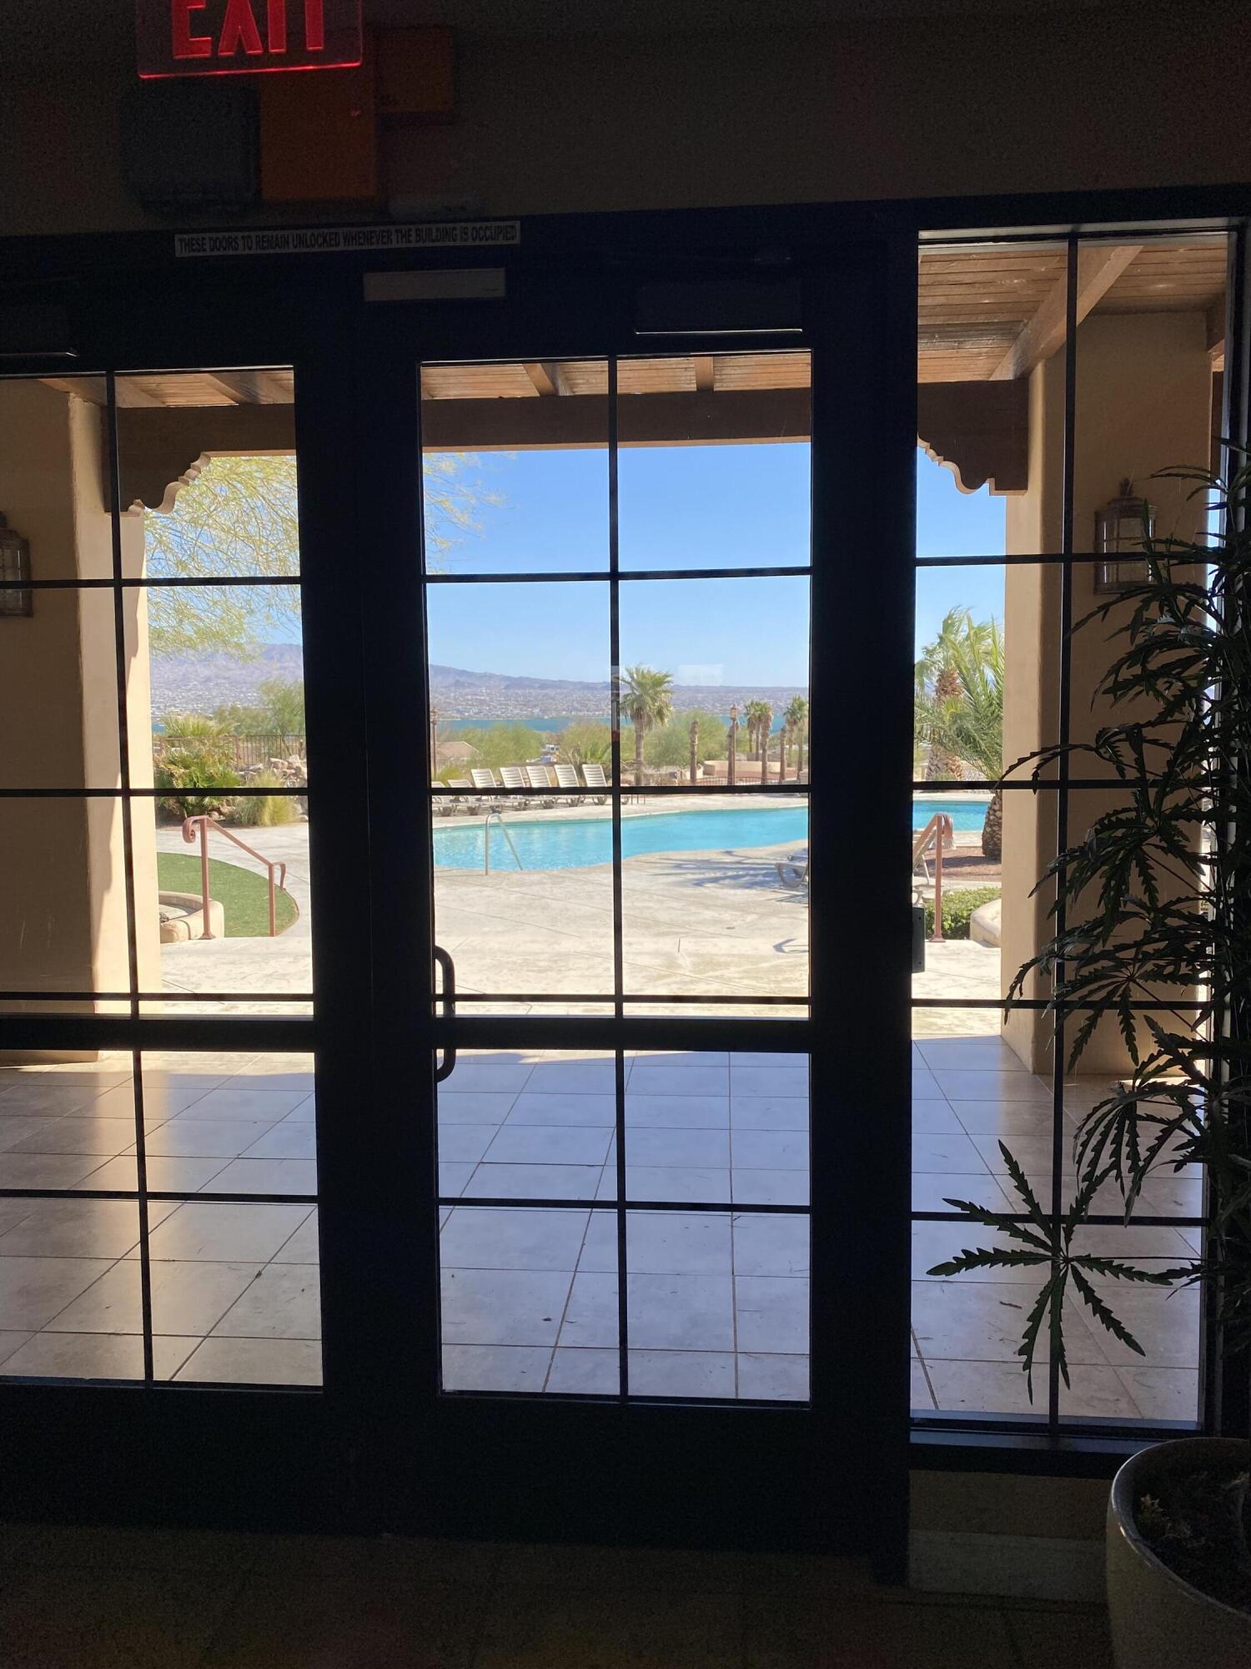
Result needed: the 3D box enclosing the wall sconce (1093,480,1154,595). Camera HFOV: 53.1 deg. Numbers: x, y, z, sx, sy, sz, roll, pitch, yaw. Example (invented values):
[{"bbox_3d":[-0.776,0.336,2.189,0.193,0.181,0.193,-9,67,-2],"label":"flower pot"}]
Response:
[{"bbox_3d":[2.158,-1.282,5.417,0.250,0.485,0.180,0,5,4],"label":"wall sconce"}]

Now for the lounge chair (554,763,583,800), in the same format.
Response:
[{"bbox_3d":[-1.126,-1.205,30.967,0.680,0.930,1.750,-5,7,-37],"label":"lounge chair"}]

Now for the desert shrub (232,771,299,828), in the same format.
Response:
[{"bbox_3d":[-7.482,-0.785,26.037,1.300,1.130,1.150,0,5,4],"label":"desert shrub"}]

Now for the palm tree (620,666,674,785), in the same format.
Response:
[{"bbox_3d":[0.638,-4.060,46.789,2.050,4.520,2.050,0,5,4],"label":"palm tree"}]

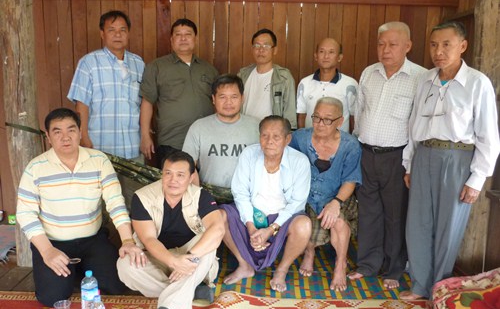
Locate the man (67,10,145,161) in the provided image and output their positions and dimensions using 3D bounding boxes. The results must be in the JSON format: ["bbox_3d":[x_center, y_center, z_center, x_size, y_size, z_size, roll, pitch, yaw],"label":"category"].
[{"bbox_3d":[-0.958,-0.128,3.348,0.530,1.700,0.300,-3,10,-20],"label":"man"}]

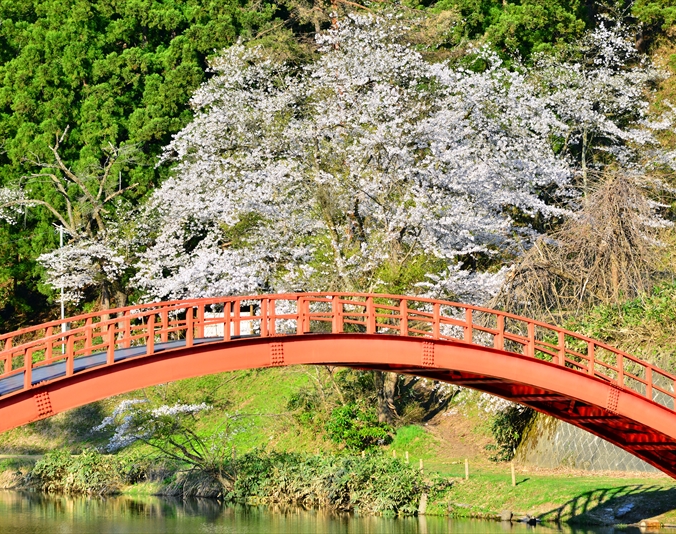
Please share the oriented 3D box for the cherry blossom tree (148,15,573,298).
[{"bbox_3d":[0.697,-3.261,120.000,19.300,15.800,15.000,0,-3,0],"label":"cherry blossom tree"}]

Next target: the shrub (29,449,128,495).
[{"bbox_3d":[-11.820,9.337,121.500,3.900,2.050,2.400,-2,-3,30],"label":"shrub"}]

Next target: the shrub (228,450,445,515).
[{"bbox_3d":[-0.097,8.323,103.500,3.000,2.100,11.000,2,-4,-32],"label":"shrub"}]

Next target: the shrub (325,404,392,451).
[{"bbox_3d":[0.880,6.889,114.500,2.900,1.950,2.400,0,-3,0],"label":"shrub"}]

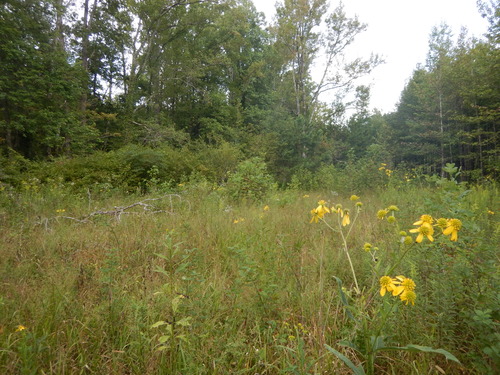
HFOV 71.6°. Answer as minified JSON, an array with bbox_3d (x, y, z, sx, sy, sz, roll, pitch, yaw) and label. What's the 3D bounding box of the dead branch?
[{"bbox_3d":[-3.200,0.560,8.000,3.450,0.800,1.400,0,0,-12],"label":"dead branch"}]

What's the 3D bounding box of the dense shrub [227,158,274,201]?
[{"bbox_3d":[0.020,-0.300,12.800,1.800,1.750,1.700,0,0,0],"label":"dense shrub"}]

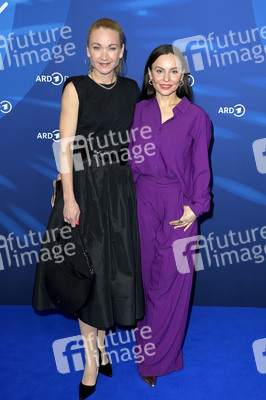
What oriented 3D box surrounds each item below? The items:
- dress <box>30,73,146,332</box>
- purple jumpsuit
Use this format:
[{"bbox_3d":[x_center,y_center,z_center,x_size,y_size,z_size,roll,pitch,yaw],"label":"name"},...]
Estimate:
[{"bbox_3d":[-0.225,-0.008,2.200,0.570,1.190,0.420,0,7,-10],"label":"dress"},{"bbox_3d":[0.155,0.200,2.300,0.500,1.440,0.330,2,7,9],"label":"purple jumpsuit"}]

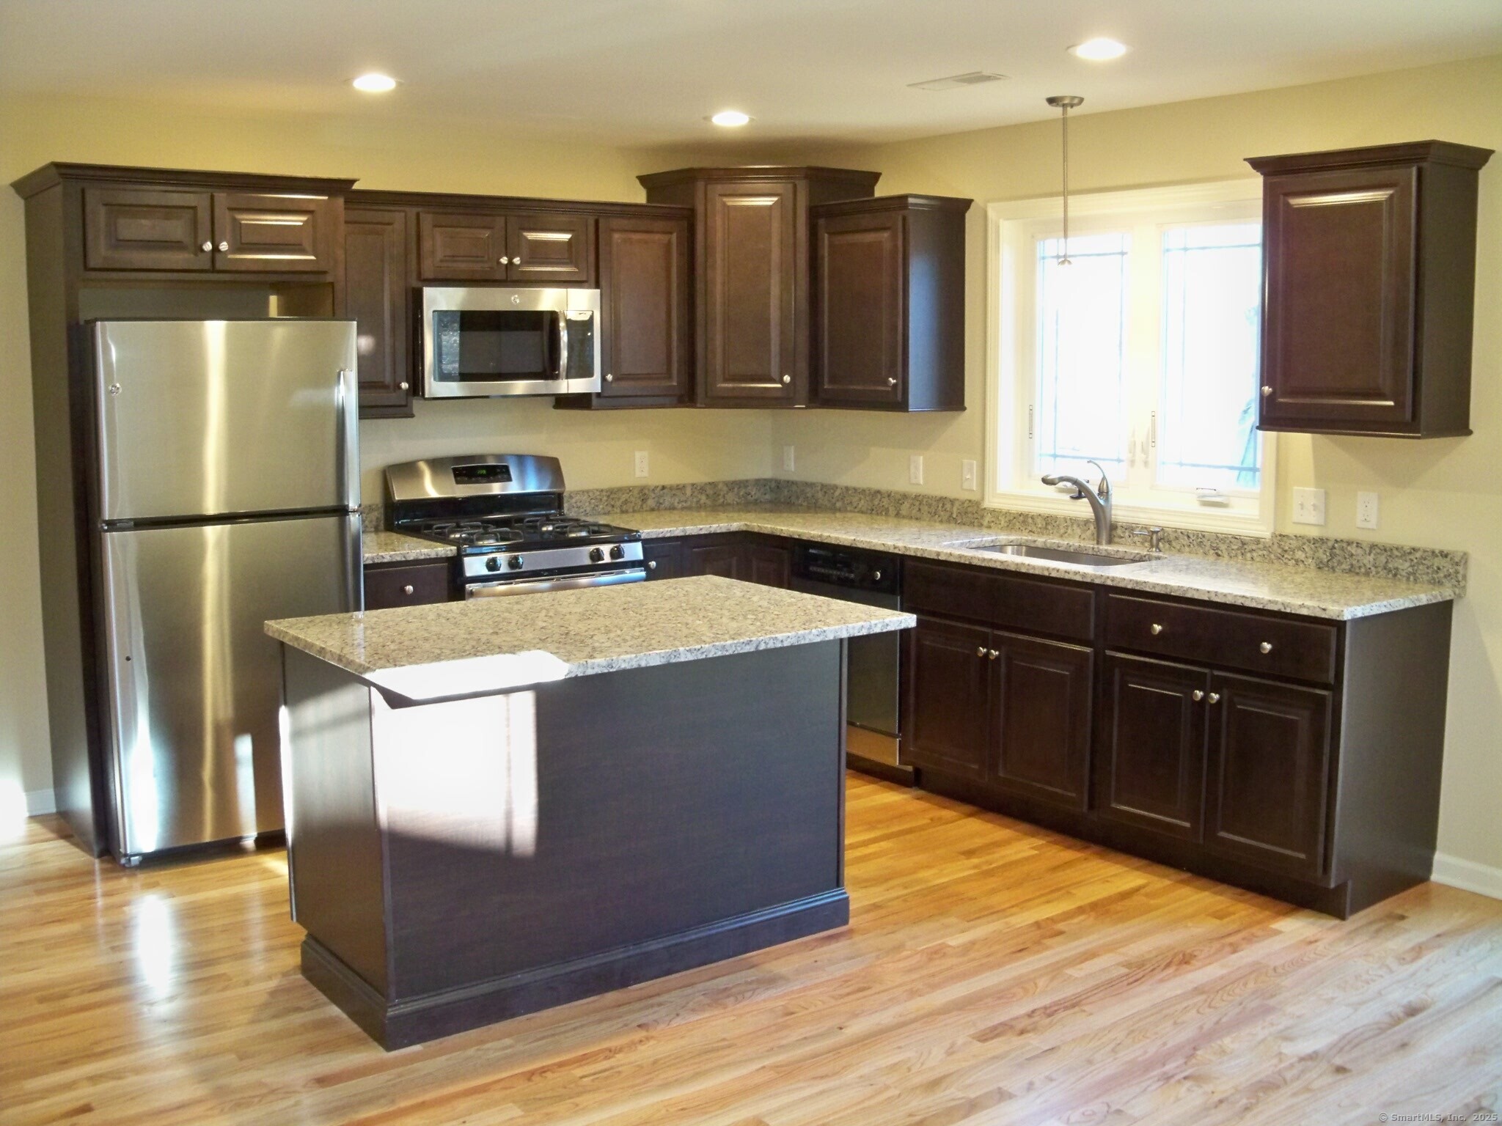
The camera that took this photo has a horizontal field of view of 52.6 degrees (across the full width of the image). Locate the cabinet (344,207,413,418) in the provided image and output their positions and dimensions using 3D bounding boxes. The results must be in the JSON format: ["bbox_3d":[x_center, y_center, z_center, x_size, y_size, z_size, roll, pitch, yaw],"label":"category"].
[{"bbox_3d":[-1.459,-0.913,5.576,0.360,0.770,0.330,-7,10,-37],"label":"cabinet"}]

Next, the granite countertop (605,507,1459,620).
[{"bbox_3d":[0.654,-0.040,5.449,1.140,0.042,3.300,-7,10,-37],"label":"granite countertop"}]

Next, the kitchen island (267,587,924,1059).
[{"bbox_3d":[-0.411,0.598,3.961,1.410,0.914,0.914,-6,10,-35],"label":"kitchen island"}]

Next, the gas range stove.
[{"bbox_3d":[-0.897,0.200,5.851,0.765,1.190,0.705,-6,10,-37],"label":"gas range stove"}]

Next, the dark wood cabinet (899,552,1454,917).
[{"bbox_3d":[1.308,0.466,5.003,0.630,0.882,1.770,-6,10,-37],"label":"dark wood cabinet"}]

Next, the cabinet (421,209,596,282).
[{"bbox_3d":[-1.019,-1.203,5.879,0.760,0.300,0.330,-7,10,-37],"label":"cabinet"}]

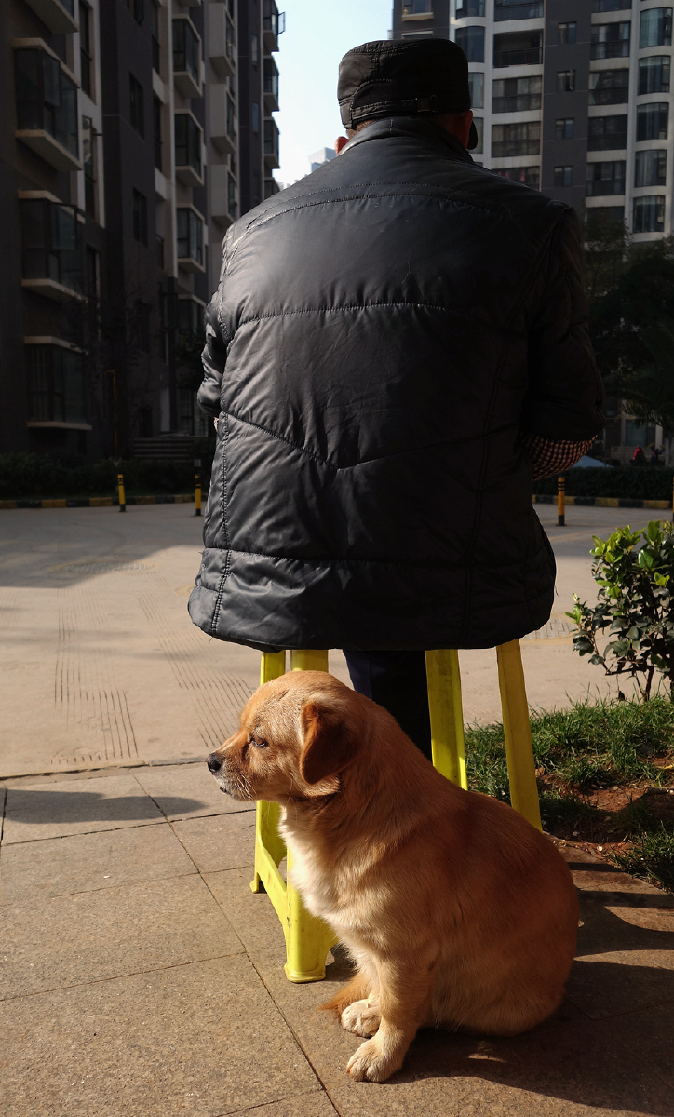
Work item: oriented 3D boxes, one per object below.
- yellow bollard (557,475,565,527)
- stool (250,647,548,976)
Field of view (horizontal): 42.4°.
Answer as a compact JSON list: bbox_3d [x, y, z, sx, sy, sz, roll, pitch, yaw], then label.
[{"bbox_3d":[3.146,-0.804,12.200,0.096,0.710,0.096,0,6,0],"label":"yellow bollard"},{"bbox_3d":[0.077,0.309,1.316,0.385,0.460,0.320,-2,0,-14],"label":"stool"}]

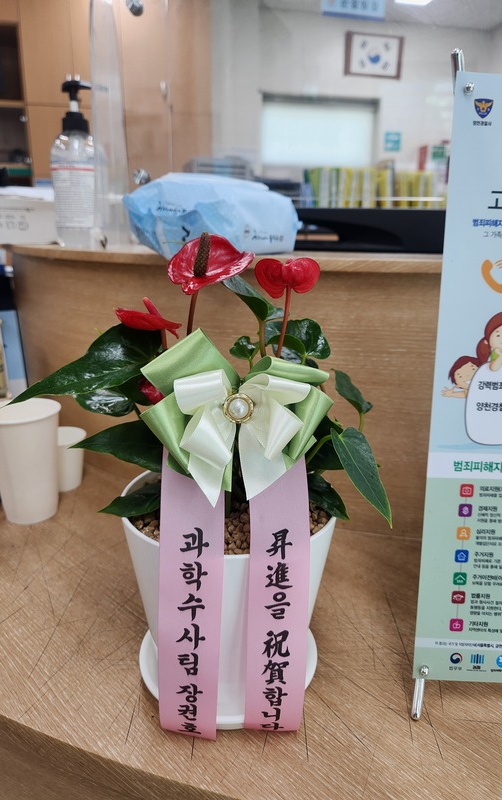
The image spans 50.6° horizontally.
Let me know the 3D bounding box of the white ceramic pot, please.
[{"bbox_3d":[-0.017,0.144,0.416,0.161,0.152,0.161,1,16,0],"label":"white ceramic pot"}]

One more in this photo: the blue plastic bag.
[{"bbox_3d":[-0.048,-0.221,0.654,0.188,0.087,0.100,-8,19,-27],"label":"blue plastic bag"}]

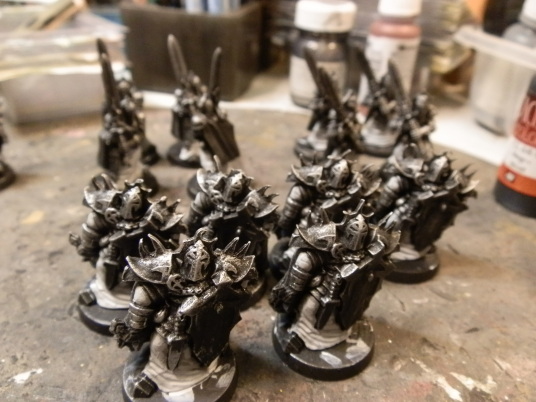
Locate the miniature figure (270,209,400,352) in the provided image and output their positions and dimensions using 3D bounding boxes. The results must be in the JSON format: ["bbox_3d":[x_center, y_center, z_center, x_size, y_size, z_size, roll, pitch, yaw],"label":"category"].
[{"bbox_3d":[0.015,0.017,0.095,0.028,0.037,0.026,-2,35,-6],"label":"miniature figure"}]

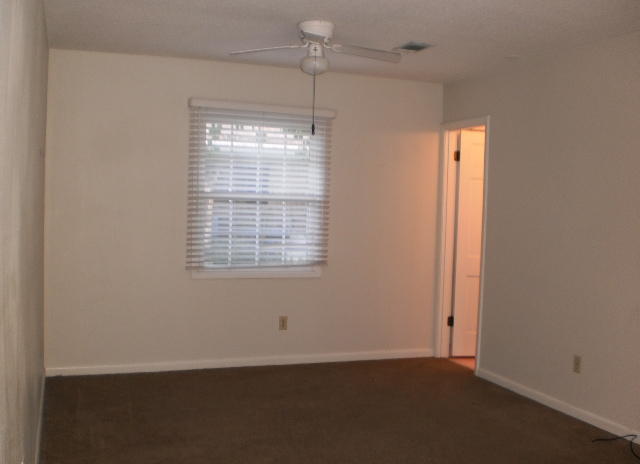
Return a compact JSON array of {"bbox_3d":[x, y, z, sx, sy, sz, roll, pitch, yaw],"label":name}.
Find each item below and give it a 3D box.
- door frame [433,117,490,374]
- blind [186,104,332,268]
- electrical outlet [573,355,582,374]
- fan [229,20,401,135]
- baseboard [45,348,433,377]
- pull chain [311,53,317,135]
[{"bbox_3d":[1.219,0.109,5.649,0.120,2.080,0.710,1,3,-21],"label":"door frame"},{"bbox_3d":[-0.471,-0.361,5.379,1.180,1.290,0.070,1,3,-18],"label":"blind"},{"bbox_3d":[1.675,0.864,4.338,0.010,0.118,0.072,1,3,-21],"label":"electrical outlet"},{"bbox_3d":[-0.030,-0.913,4.068,1.060,0.690,1.060,2,3,0],"label":"fan"},{"bbox_3d":[-0.509,1.074,5.477,3.249,0.072,0.016,1,3,-18],"label":"baseboard"},{"bbox_3d":[-0.031,-0.833,4.013,0.016,0.493,0.016,2,3,0],"label":"pull chain"}]

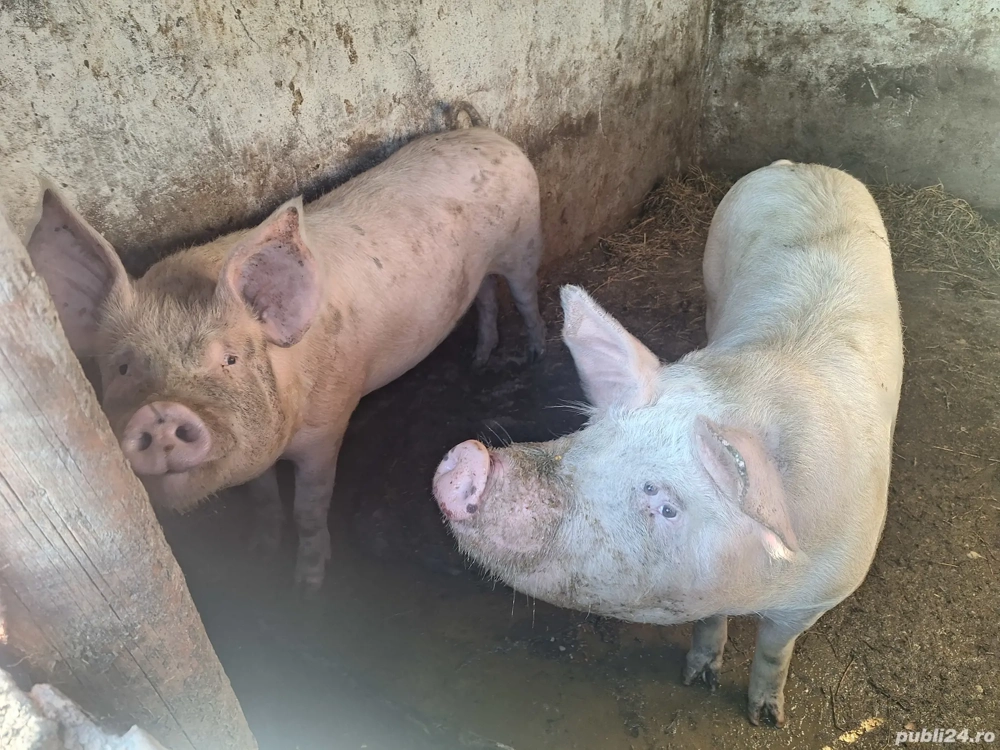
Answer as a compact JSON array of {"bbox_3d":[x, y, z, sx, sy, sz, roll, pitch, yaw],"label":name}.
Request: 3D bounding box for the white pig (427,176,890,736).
[{"bbox_3d":[0.393,0.015,1.200,0.535,0.703,1.185,10,38,20],"label":"white pig"}]

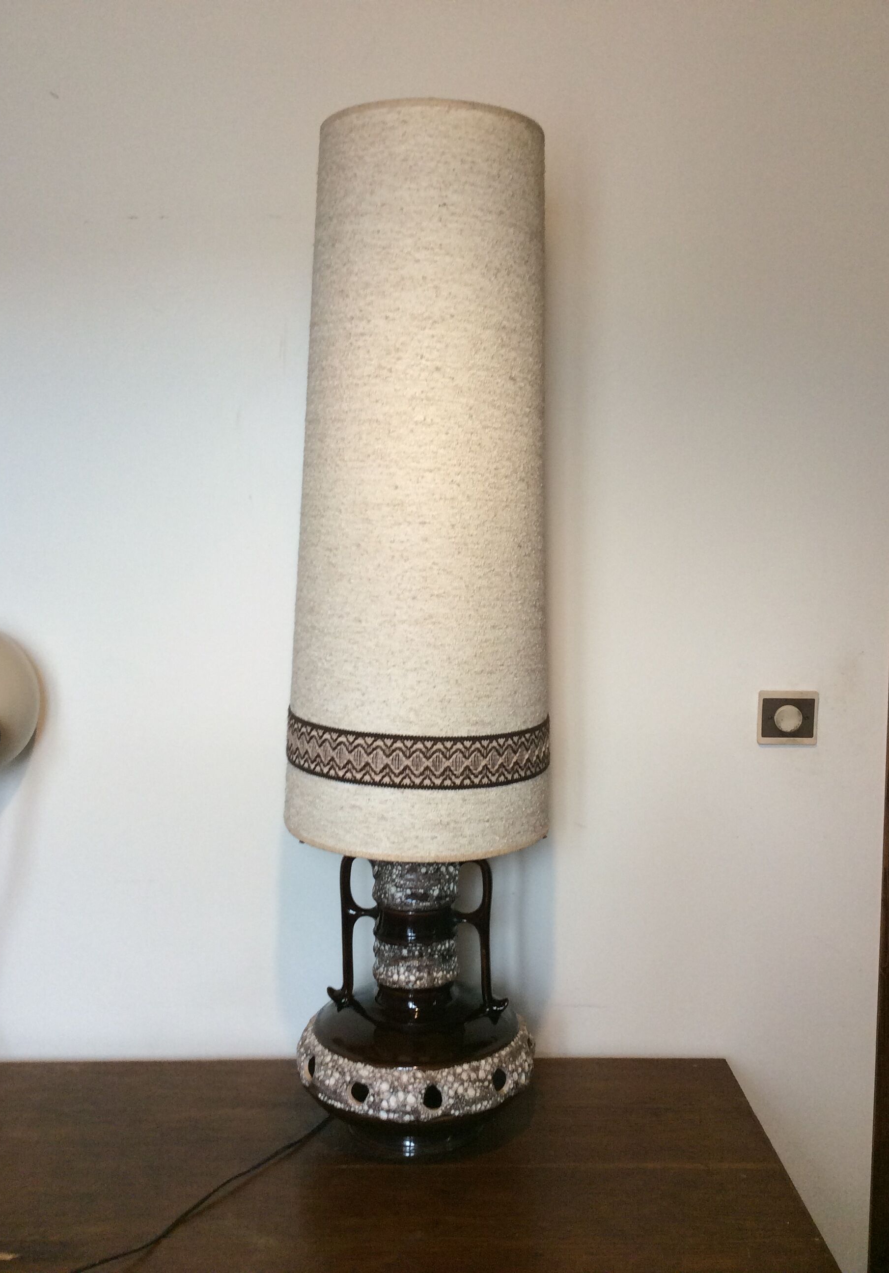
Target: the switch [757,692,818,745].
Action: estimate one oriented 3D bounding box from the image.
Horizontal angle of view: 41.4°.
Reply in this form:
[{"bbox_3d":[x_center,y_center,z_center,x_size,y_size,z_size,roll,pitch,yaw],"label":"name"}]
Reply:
[{"bbox_3d":[0.460,0.110,1.562,0.081,0.072,0.020,0,6,-1],"label":"switch"}]

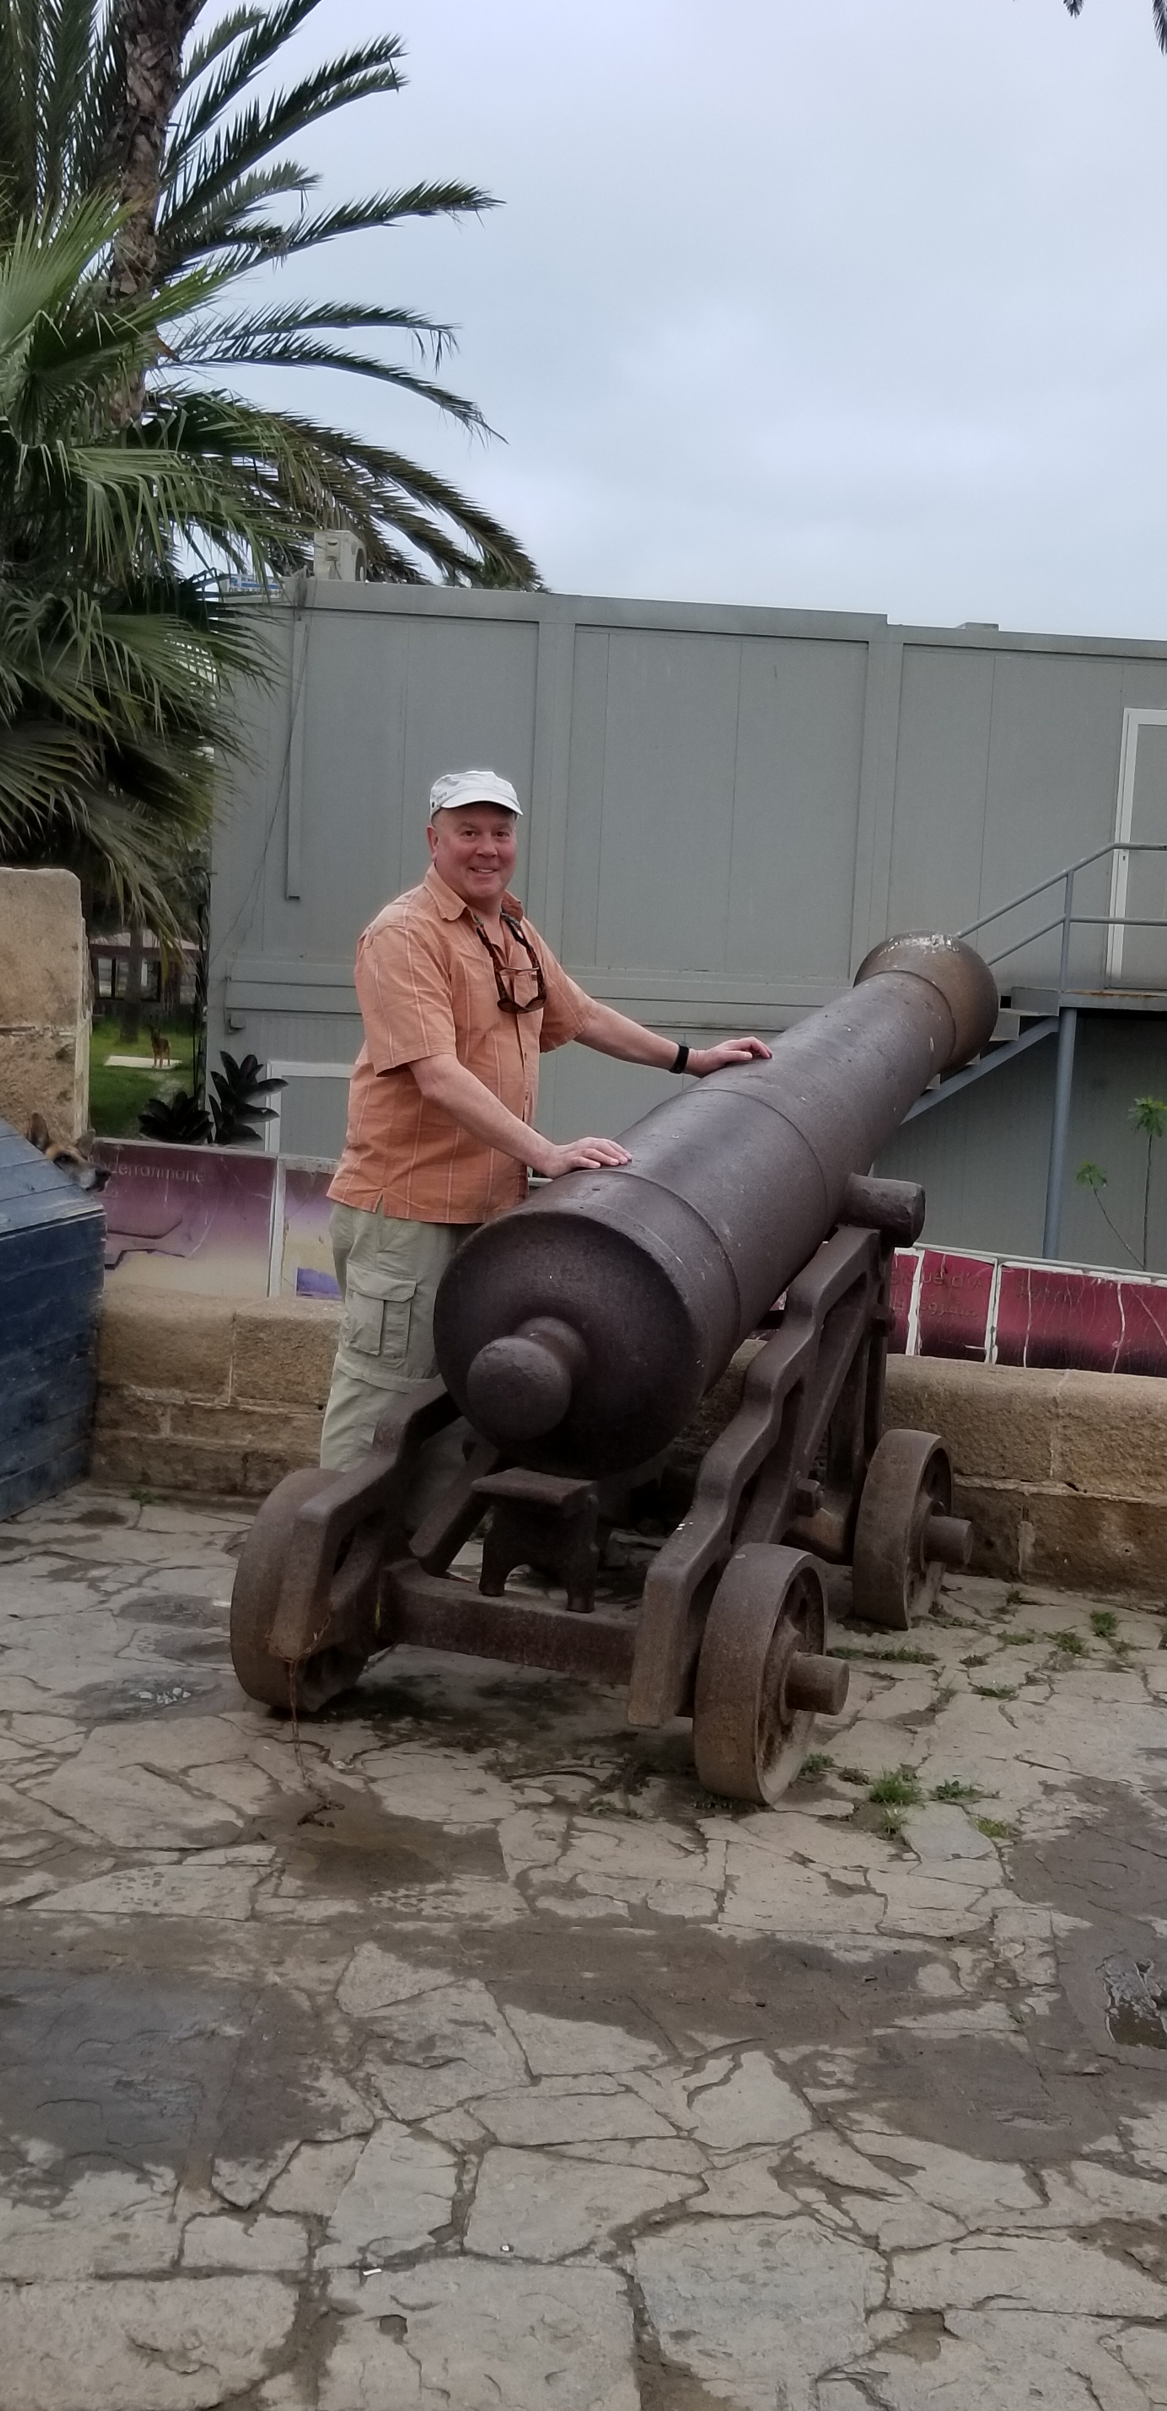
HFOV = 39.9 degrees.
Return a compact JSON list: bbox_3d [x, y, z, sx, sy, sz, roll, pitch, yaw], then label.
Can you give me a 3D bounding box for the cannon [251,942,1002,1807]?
[{"bbox_3d":[0.385,0.080,3.570,1.100,1.600,2.550,5,4,26],"label":"cannon"}]

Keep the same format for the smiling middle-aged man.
[{"bbox_3d":[-0.030,-0.025,3.430,0.750,1.760,0.780,6,4,38],"label":"smiling middle-aged man"}]

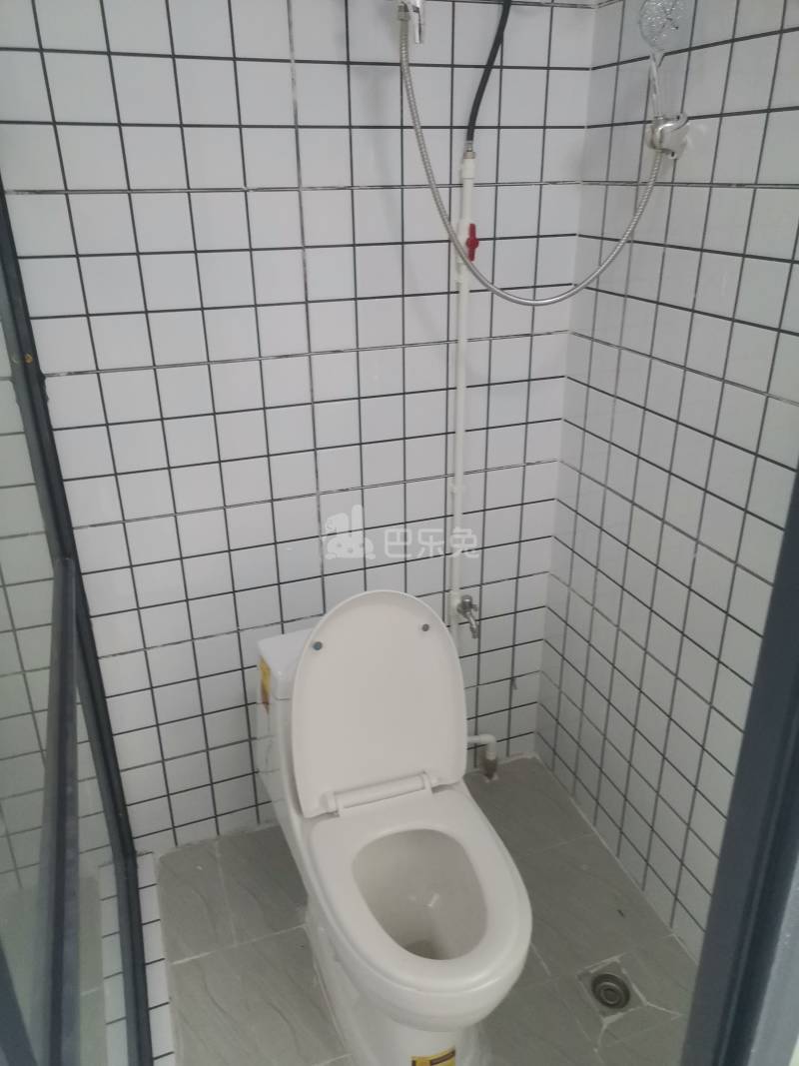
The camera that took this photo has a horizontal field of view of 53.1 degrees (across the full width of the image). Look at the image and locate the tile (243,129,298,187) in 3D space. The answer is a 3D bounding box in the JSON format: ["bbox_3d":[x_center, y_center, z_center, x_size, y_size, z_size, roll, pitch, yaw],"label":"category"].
[{"bbox_3d":[-0.230,-0.668,1.431,0.098,0.098,0.010,-9,26,-18],"label":"tile"}]

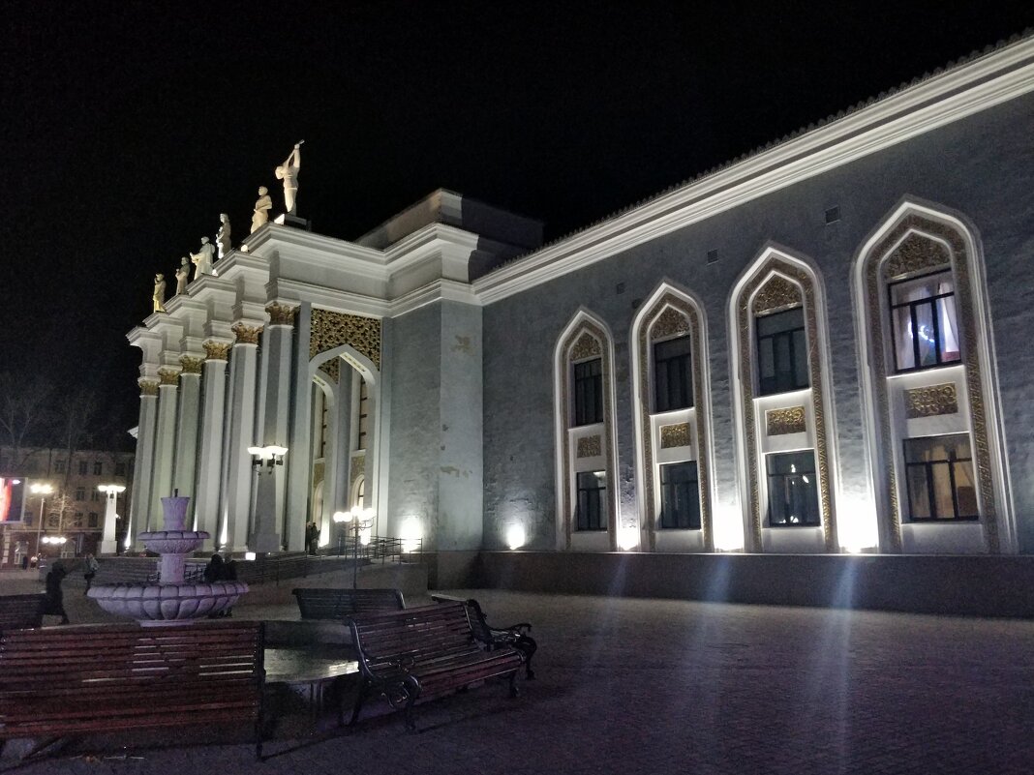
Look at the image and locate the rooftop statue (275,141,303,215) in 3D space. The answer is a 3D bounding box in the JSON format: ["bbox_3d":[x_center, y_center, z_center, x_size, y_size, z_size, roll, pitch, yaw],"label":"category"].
[{"bbox_3d":[-12.031,-11.111,38.279,1.100,4.300,1.050,9,-15,-41],"label":"rooftop statue"}]

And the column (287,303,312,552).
[{"bbox_3d":[-10.183,1.657,33.029,0.764,11.479,0.950,9,-15,-40],"label":"column"}]

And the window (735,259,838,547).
[{"bbox_3d":[8.388,0.245,22.724,0.450,9.811,3.060,9,-15,-40],"label":"window"}]

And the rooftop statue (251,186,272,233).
[{"bbox_3d":[-13.706,-9.335,38.277,0.900,3.051,1.000,9,-15,-40],"label":"rooftop statue"}]

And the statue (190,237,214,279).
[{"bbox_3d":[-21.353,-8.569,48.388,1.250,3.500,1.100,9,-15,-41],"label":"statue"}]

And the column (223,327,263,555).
[{"bbox_3d":[-14.976,2.490,39.042,1.380,12.550,1.380,9,-15,-41],"label":"column"}]

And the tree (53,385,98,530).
[{"bbox_3d":[-46.842,9.032,75.832,4.500,18.867,4.500,9,-15,-41],"label":"tree"}]

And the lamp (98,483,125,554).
[{"bbox_3d":[-28.261,9.202,50.051,1.700,4.854,1.700,9,-15,-41],"label":"lamp"}]

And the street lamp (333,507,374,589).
[{"bbox_3d":[-4.765,5.056,21.010,1.000,3.037,1.000,9,-15,-40],"label":"street lamp"}]

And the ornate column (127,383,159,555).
[{"bbox_3d":[-27.412,5.423,52.614,1.380,12.550,1.380,9,-15,-41],"label":"ornate column"}]

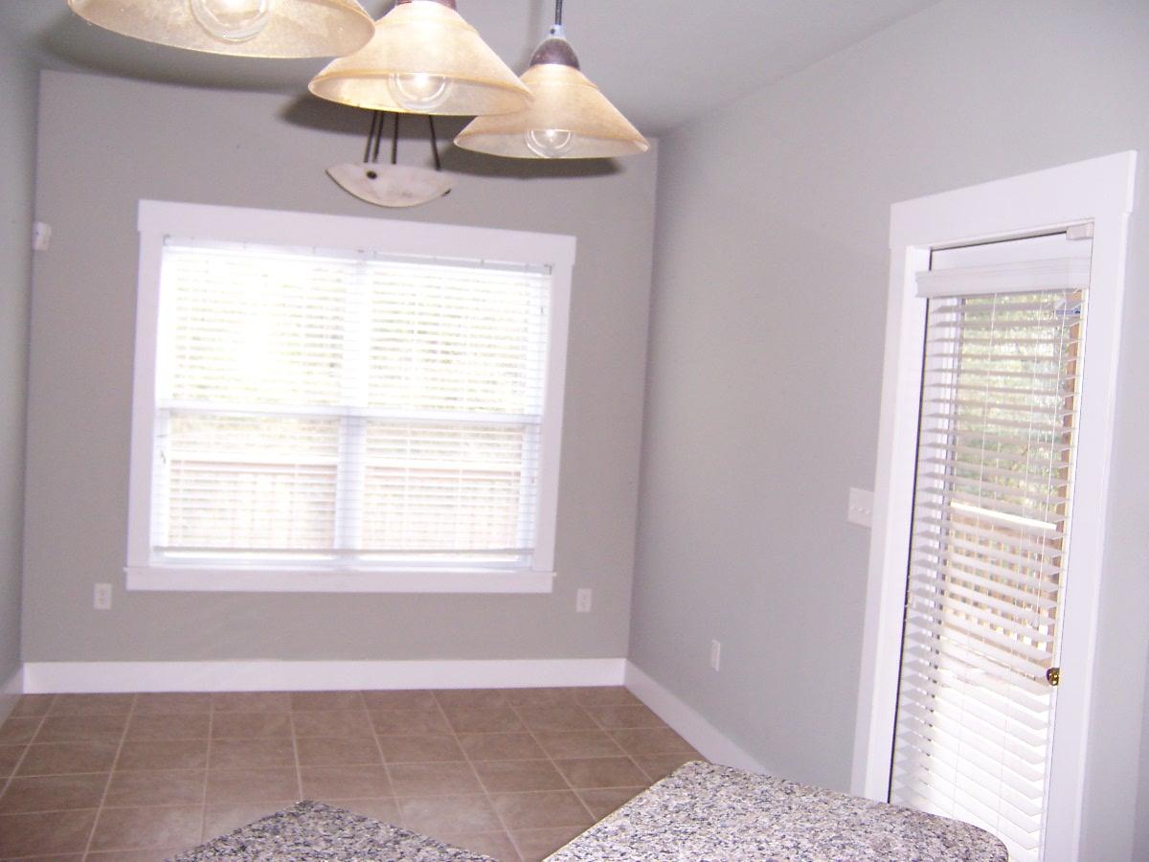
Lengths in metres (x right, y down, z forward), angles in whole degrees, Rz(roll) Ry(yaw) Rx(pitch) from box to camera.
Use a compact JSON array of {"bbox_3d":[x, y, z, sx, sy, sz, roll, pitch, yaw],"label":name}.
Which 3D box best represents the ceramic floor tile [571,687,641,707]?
[{"bbox_3d":[0.144,1.309,5.399,0.328,0.010,0.328,3,3,-17],"label":"ceramic floor tile"}]

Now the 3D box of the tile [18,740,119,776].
[{"bbox_3d":[-1.893,1.231,4.101,0.328,0.010,0.328,3,3,-17],"label":"tile"}]

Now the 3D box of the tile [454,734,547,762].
[{"bbox_3d":[-0.309,1.329,4.611,0.330,0.010,0.330,3,3,-17],"label":"tile"}]

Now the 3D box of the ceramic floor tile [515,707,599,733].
[{"bbox_3d":[-0.080,1.314,4.986,0.328,0.010,0.328,3,3,-17],"label":"ceramic floor tile"}]

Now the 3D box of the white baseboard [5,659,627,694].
[{"bbox_3d":[-1.084,1.164,5.235,2.810,0.145,0.016,3,3,-17],"label":"white baseboard"}]

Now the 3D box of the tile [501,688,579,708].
[{"bbox_3d":[-0.174,1.292,5.304,0.328,0.010,0.328,3,3,-17],"label":"tile"}]

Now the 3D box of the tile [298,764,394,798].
[{"bbox_3d":[-0.852,1.317,4.099,0.330,0.010,0.330,3,3,-17],"label":"tile"}]

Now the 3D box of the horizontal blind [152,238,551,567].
[{"bbox_3d":[-1.014,-0.112,5.206,1.799,1.463,0.050,3,3,-17],"label":"horizontal blind"}]

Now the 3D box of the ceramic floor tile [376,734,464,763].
[{"bbox_3d":[-0.628,1.307,4.502,0.330,0.010,0.330,3,3,-17],"label":"ceramic floor tile"}]

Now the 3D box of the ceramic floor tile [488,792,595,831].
[{"bbox_3d":[-0.118,1.376,3.973,0.330,0.010,0.330,3,3,-17],"label":"ceramic floor tile"}]

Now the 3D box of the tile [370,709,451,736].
[{"bbox_3d":[-0.723,1.288,4.834,0.330,0.010,0.330,3,3,-17],"label":"tile"}]

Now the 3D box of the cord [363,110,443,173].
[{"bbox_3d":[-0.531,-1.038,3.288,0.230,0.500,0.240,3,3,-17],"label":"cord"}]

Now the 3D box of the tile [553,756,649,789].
[{"bbox_3d":[0.106,1.370,4.388,0.330,0.010,0.330,3,3,-17],"label":"tile"}]

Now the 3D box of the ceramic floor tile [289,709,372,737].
[{"bbox_3d":[-1.042,1.267,4.727,0.330,0.010,0.330,3,3,-17],"label":"ceramic floor tile"}]

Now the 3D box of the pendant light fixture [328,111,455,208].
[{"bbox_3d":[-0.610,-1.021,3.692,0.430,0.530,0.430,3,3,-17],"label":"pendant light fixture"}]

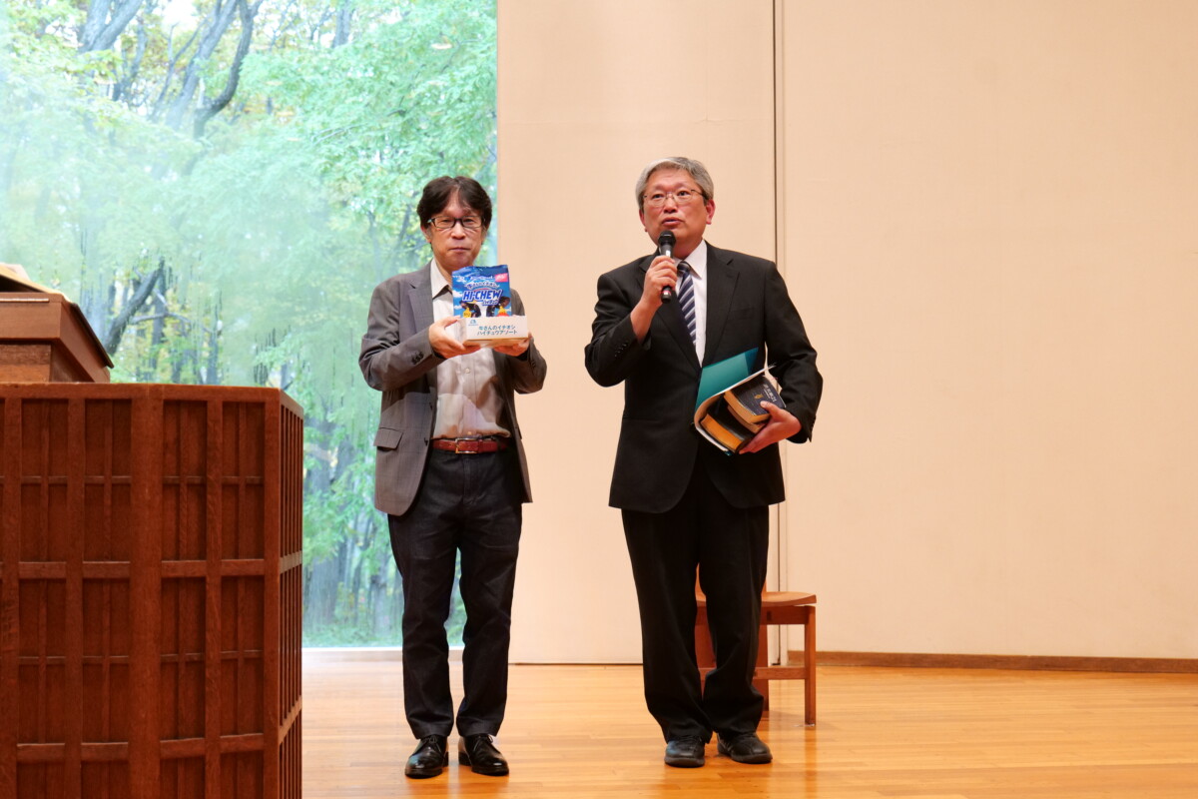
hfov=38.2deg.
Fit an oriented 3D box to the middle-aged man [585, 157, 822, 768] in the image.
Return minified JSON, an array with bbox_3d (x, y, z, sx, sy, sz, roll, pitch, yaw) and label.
[{"bbox_3d":[0.293,0.161,4.968,0.660,1.757,0.440,0,-3,5],"label":"middle-aged man"}]

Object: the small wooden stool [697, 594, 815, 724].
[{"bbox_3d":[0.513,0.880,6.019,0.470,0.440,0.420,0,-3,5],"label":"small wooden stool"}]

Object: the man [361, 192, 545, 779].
[{"bbox_3d":[-0.395,0.194,4.803,0.510,1.675,0.500,0,-3,-9],"label":"man"}]

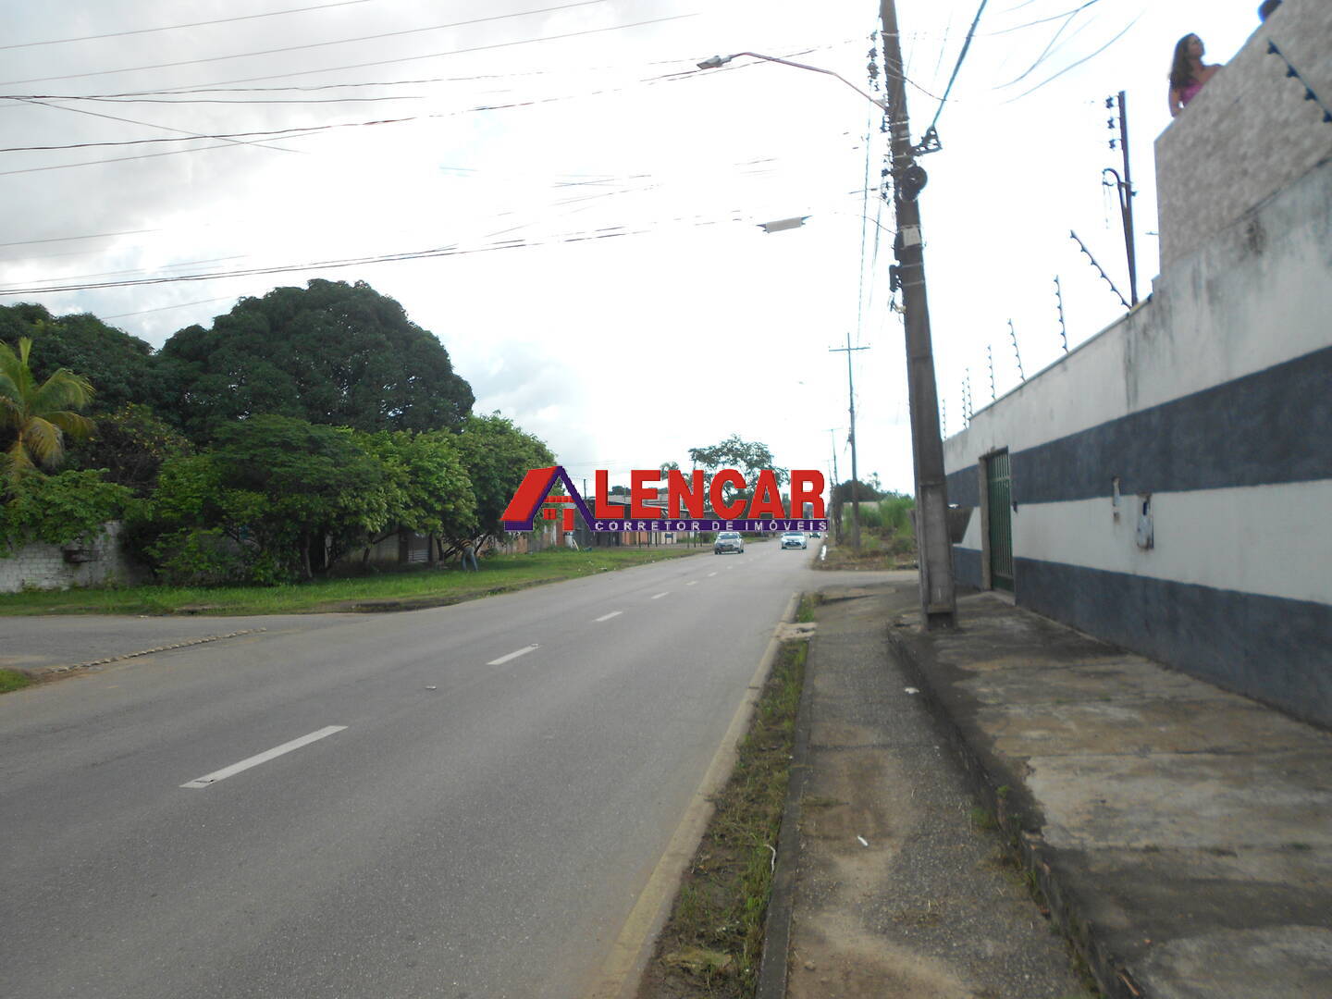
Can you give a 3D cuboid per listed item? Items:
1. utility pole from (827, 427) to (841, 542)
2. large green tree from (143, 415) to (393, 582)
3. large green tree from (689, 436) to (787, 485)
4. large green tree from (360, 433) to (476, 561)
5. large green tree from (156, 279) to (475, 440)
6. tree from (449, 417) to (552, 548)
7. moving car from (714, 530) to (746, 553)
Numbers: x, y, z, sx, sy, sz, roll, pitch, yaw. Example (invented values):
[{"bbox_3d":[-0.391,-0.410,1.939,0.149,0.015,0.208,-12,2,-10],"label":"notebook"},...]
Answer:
[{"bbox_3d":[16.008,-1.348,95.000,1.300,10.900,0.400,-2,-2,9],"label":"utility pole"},{"bbox_3d":[-16.292,-0.043,41.500,9.570,6.860,8.300,-1,-2,-21],"label":"large green tree"},{"bbox_3d":[9.120,-1.321,128.000,13.000,13.200,12.000,-2,-2,9],"label":"large green tree"},{"bbox_3d":[-11.778,-0.024,46.500,5.900,6.480,5.800,-1,-2,-14],"label":"large green tree"},{"bbox_3d":[-19.680,-4.336,57.500,17.100,16.630,16.500,-1,-2,-19],"label":"large green tree"},{"bbox_3d":[-8.793,-0.473,53.000,6.200,7.700,6.000,-2,-2,9],"label":"tree"},{"bbox_3d":[4.392,3.026,69.000,1.730,1.500,4.100,-2,-2,9],"label":"moving car"}]

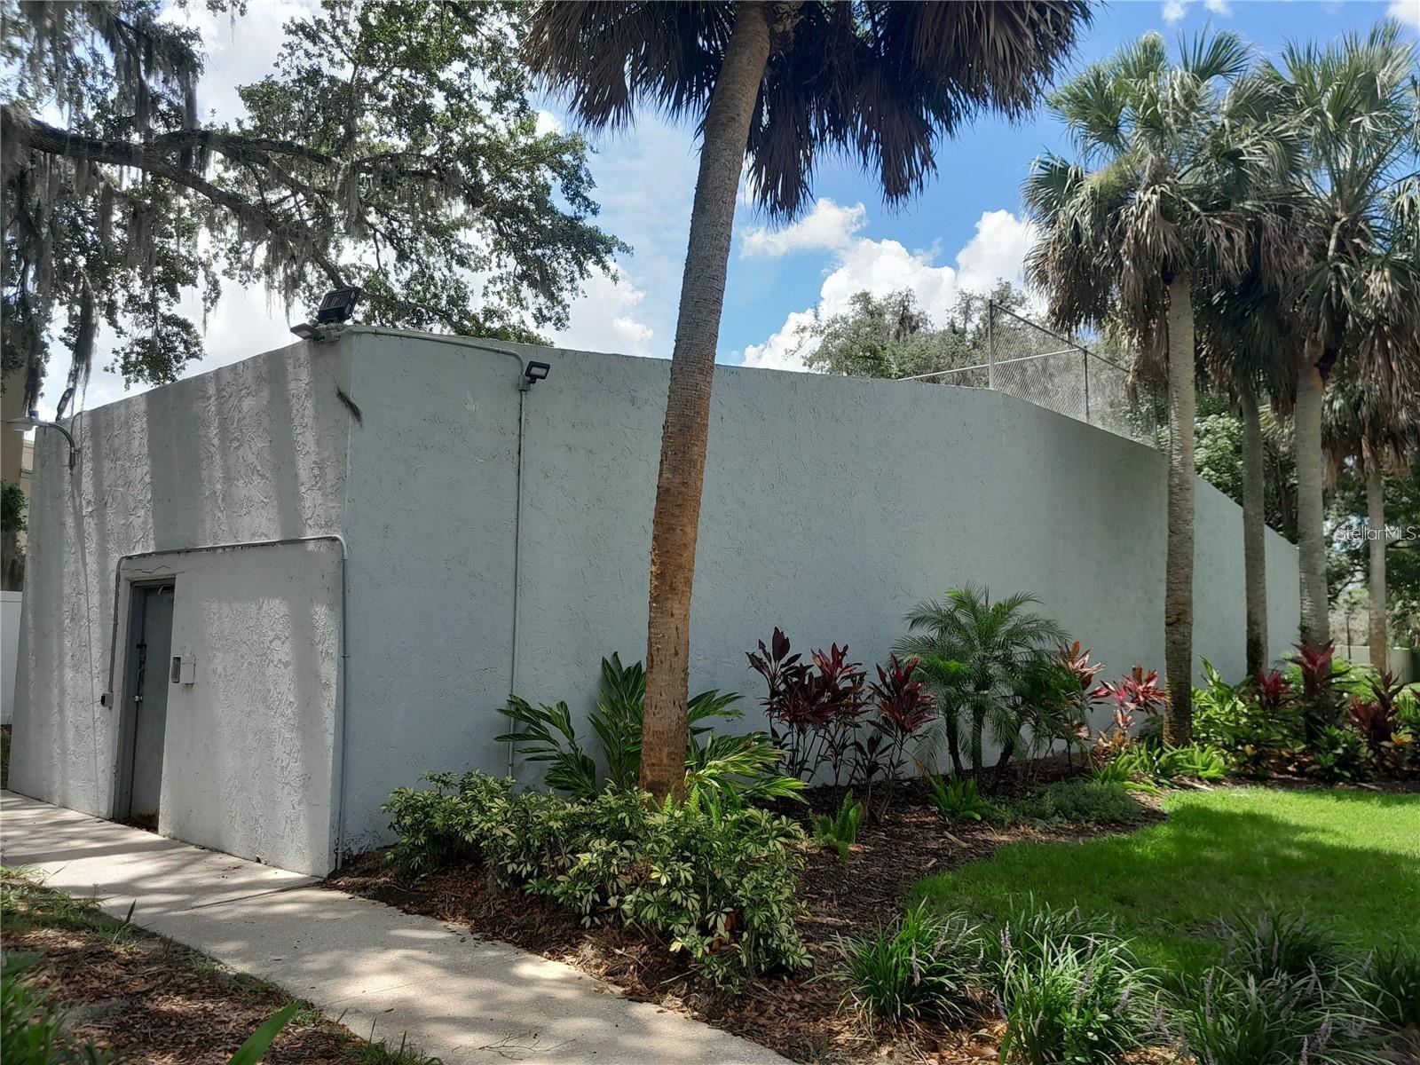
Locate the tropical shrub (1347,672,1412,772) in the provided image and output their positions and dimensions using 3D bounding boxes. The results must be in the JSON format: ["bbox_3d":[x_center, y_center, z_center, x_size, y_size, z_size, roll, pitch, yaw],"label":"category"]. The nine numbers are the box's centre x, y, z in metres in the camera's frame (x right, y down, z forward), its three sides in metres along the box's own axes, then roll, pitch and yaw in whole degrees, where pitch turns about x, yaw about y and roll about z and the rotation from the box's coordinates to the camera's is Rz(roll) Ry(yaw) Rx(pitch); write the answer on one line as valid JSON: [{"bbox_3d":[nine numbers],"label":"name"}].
[{"bbox_3d":[9.178,2.553,15.159,0.881,1.325,0.881,0,-6,0],"label":"tropical shrub"}]

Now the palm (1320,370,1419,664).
[{"bbox_3d":[16.735,-0.136,27.964,2.738,9.315,2.738,0,-6,0],"label":"palm"}]

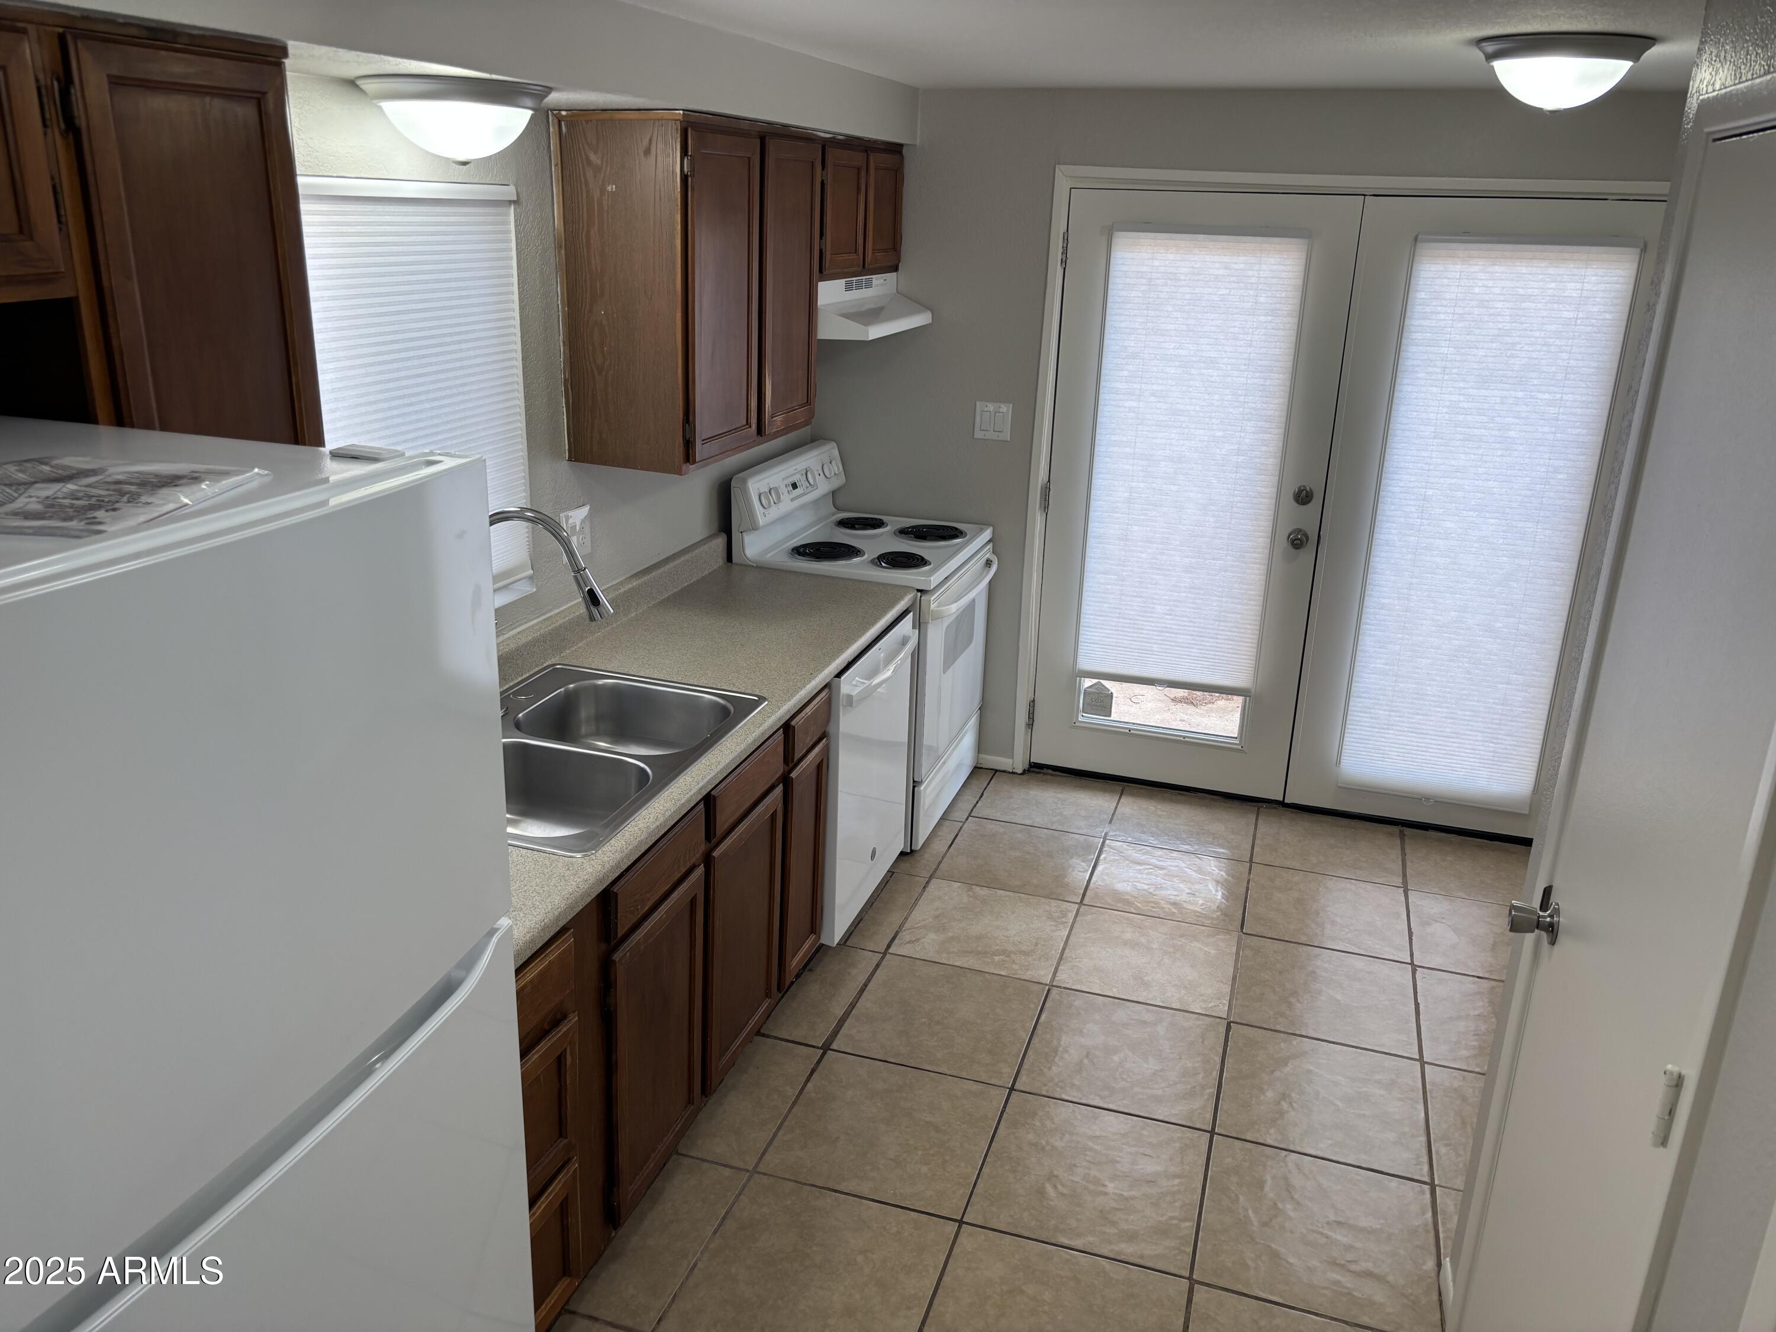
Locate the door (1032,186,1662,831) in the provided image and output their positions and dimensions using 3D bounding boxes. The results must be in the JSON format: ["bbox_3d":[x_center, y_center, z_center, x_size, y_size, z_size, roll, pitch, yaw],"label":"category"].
[{"bbox_3d":[1.417,-0.468,4.357,1.807,2.010,0.060,8,20,16],"label":"door"}]

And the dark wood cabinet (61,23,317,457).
[{"bbox_3d":[-1.038,-0.426,1.814,0.334,0.800,0.377,8,20,16],"label":"dark wood cabinet"}]

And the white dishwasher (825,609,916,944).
[{"bbox_3d":[-0.317,0.298,3.796,0.630,0.858,0.610,8,20,16],"label":"white dishwasher"}]

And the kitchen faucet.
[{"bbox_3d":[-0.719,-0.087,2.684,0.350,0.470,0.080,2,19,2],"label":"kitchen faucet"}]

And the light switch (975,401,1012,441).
[{"bbox_3d":[0.364,-0.837,4.569,0.120,0.120,0.012,8,20,16],"label":"light switch"}]

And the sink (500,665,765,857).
[{"bbox_3d":[-0.652,0.243,2.731,0.558,0.190,0.818,8,20,16],"label":"sink"}]

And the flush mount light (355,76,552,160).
[{"bbox_3d":[-0.779,-0.984,2.420,0.335,0.132,0.335,8,20,16],"label":"flush mount light"}]

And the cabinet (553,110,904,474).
[{"bbox_3d":[-0.352,-1.105,3.815,0.334,0.800,1.640,8,20,16],"label":"cabinet"}]

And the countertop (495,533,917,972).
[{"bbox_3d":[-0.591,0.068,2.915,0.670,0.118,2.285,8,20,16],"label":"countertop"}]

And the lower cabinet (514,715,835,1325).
[{"bbox_3d":[-0.708,0.632,2.794,0.647,0.876,1.650,8,20,16],"label":"lower cabinet"}]

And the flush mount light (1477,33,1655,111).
[{"bbox_3d":[1.393,-1.220,2.772,0.335,0.132,0.335,8,20,16],"label":"flush mount light"}]

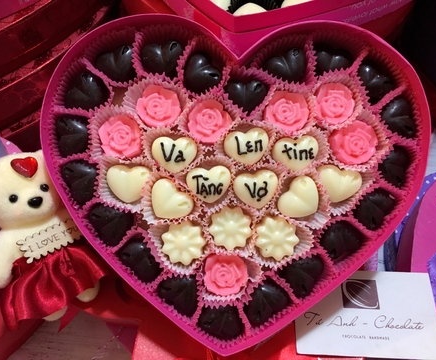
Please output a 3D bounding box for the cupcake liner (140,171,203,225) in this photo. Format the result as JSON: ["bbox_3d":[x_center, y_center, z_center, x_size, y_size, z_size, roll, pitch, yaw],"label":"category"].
[{"bbox_3d":[-0.026,0.011,0.234,0.035,0.018,0.032,0,84,0],"label":"cupcake liner"}]

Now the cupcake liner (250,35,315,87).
[{"bbox_3d":[0.040,-0.073,0.257,0.038,0.018,0.032,0,86,3],"label":"cupcake liner"}]

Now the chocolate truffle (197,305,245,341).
[{"bbox_3d":[0.003,0.087,0.250,0.028,0.015,0.026,12,87,3],"label":"chocolate truffle"}]

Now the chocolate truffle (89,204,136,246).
[{"bbox_3d":[-0.068,0.028,0.257,0.026,0.015,0.028,-32,85,0],"label":"chocolate truffle"}]

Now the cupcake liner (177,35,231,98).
[{"bbox_3d":[-0.009,-0.070,0.256,0.035,0.020,0.036,0,83,1],"label":"cupcake liner"}]

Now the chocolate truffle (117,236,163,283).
[{"bbox_3d":[-0.049,0.049,0.246,0.027,0.015,0.028,-40,85,-4],"label":"chocolate truffle"}]

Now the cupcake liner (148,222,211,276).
[{"bbox_3d":[-0.021,0.039,0.231,0.033,0.018,0.030,0,84,0],"label":"cupcake liner"}]

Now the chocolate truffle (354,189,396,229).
[{"bbox_3d":[0.098,0.018,0.248,0.028,0.015,0.027,-40,85,-4],"label":"chocolate truffle"}]

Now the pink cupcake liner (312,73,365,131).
[{"bbox_3d":[0.074,-0.047,0.254,0.034,0.018,0.035,0,83,1],"label":"pink cupcake liner"}]

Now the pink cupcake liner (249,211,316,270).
[{"bbox_3d":[0.038,0.037,0.244,0.037,0.018,0.036,0,83,1],"label":"pink cupcake liner"}]

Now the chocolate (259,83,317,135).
[{"bbox_3d":[0.045,-0.046,0.255,0.030,0.017,0.030,0,83,1],"label":"chocolate"}]

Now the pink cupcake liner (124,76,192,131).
[{"bbox_3d":[-0.035,-0.043,0.239,0.037,0.018,0.032,0,84,0],"label":"pink cupcake liner"}]

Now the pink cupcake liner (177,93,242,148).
[{"bbox_3d":[-0.006,-0.035,0.253,0.036,0.018,0.034,0,83,1],"label":"pink cupcake liner"}]

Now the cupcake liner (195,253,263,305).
[{"bbox_3d":[0.007,0.060,0.250,0.038,0.018,0.030,0,86,3],"label":"cupcake liner"}]

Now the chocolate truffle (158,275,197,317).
[{"bbox_3d":[-0.025,0.071,0.243,0.027,0.015,0.028,-30,84,-3],"label":"chocolate truffle"}]

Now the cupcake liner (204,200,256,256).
[{"bbox_3d":[0.007,0.028,0.232,0.029,0.018,0.030,0,84,0],"label":"cupcake liner"}]

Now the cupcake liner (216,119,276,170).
[{"bbox_3d":[0.018,-0.021,0.255,0.036,0.018,0.031,0,86,3],"label":"cupcake liner"}]

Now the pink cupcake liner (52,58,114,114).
[{"bbox_3d":[-0.084,-0.058,0.262,0.038,0.018,0.035,0,86,3],"label":"pink cupcake liner"}]

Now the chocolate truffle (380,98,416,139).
[{"bbox_3d":[0.114,-0.039,0.253,0.026,0.015,0.028,-12,86,2],"label":"chocolate truffle"}]

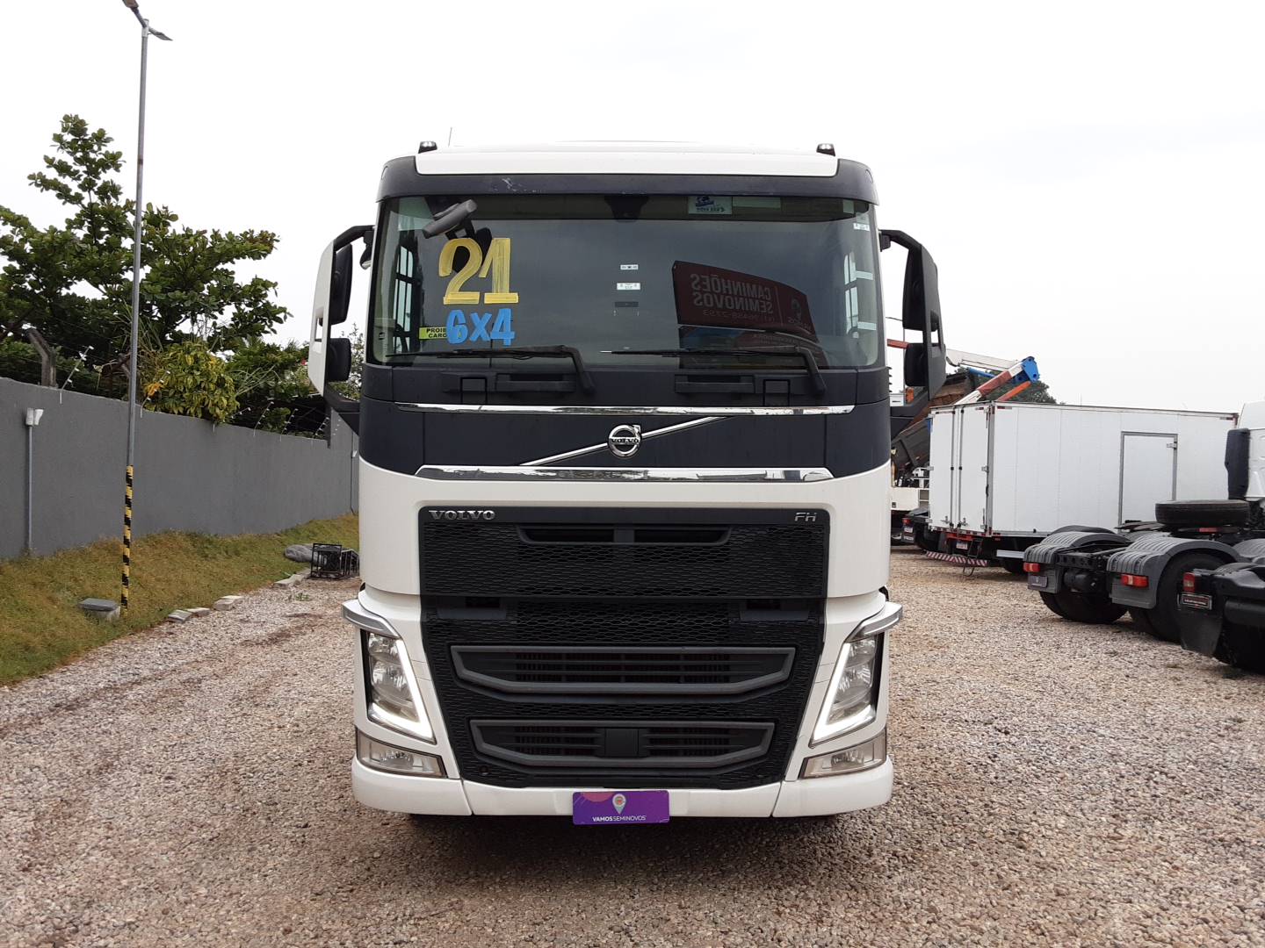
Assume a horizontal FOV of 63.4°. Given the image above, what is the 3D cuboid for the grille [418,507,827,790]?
[{"bbox_3d":[-0.045,0.740,4.410,1.740,1.190,0.220,1,0,-1],"label":"grille"}]

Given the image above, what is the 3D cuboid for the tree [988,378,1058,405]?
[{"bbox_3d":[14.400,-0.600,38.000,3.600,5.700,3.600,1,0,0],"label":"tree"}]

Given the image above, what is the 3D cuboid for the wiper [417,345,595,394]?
[{"bbox_3d":[-0.613,-0.448,4.494,0.916,0.213,0.147,0,-6,6],"label":"wiper"}]

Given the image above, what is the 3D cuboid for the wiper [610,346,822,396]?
[{"bbox_3d":[0.368,-0.461,4.483,0.986,0.216,0.121,1,-6,-4],"label":"wiper"}]

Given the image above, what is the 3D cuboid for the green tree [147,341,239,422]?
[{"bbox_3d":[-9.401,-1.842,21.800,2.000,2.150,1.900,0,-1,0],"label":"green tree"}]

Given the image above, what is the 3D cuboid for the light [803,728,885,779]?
[{"bbox_3d":[0.945,1.235,4.530,0.410,0.170,0.200,1,0,-13],"label":"light"}]

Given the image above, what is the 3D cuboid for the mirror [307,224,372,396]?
[{"bbox_3d":[-1.355,-0.765,4.750,0.280,0.780,0.250,1,0,0],"label":"mirror"}]

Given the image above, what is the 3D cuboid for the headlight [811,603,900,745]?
[{"bbox_3d":[0.970,0.865,4.540,0.400,0.590,0.270,1,0,-11],"label":"headlight"}]

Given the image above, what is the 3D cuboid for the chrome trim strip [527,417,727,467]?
[{"bbox_3d":[-0.040,-0.140,4.420,0.860,0.215,0.070,1,0,-1],"label":"chrome trim strip"}]

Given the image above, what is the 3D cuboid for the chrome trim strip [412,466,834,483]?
[{"bbox_3d":[-0.032,0.003,4.420,1.840,0.067,0.160,0,-1,0],"label":"chrome trim strip"}]

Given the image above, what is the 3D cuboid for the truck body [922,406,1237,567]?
[{"bbox_3d":[9.584,0.077,21.841,5.920,2.850,2.200,1,0,-15],"label":"truck body"}]

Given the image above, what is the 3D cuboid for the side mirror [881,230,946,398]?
[{"bbox_3d":[1.305,-0.745,4.770,0.280,0.770,0.250,1,0,0],"label":"side mirror"}]

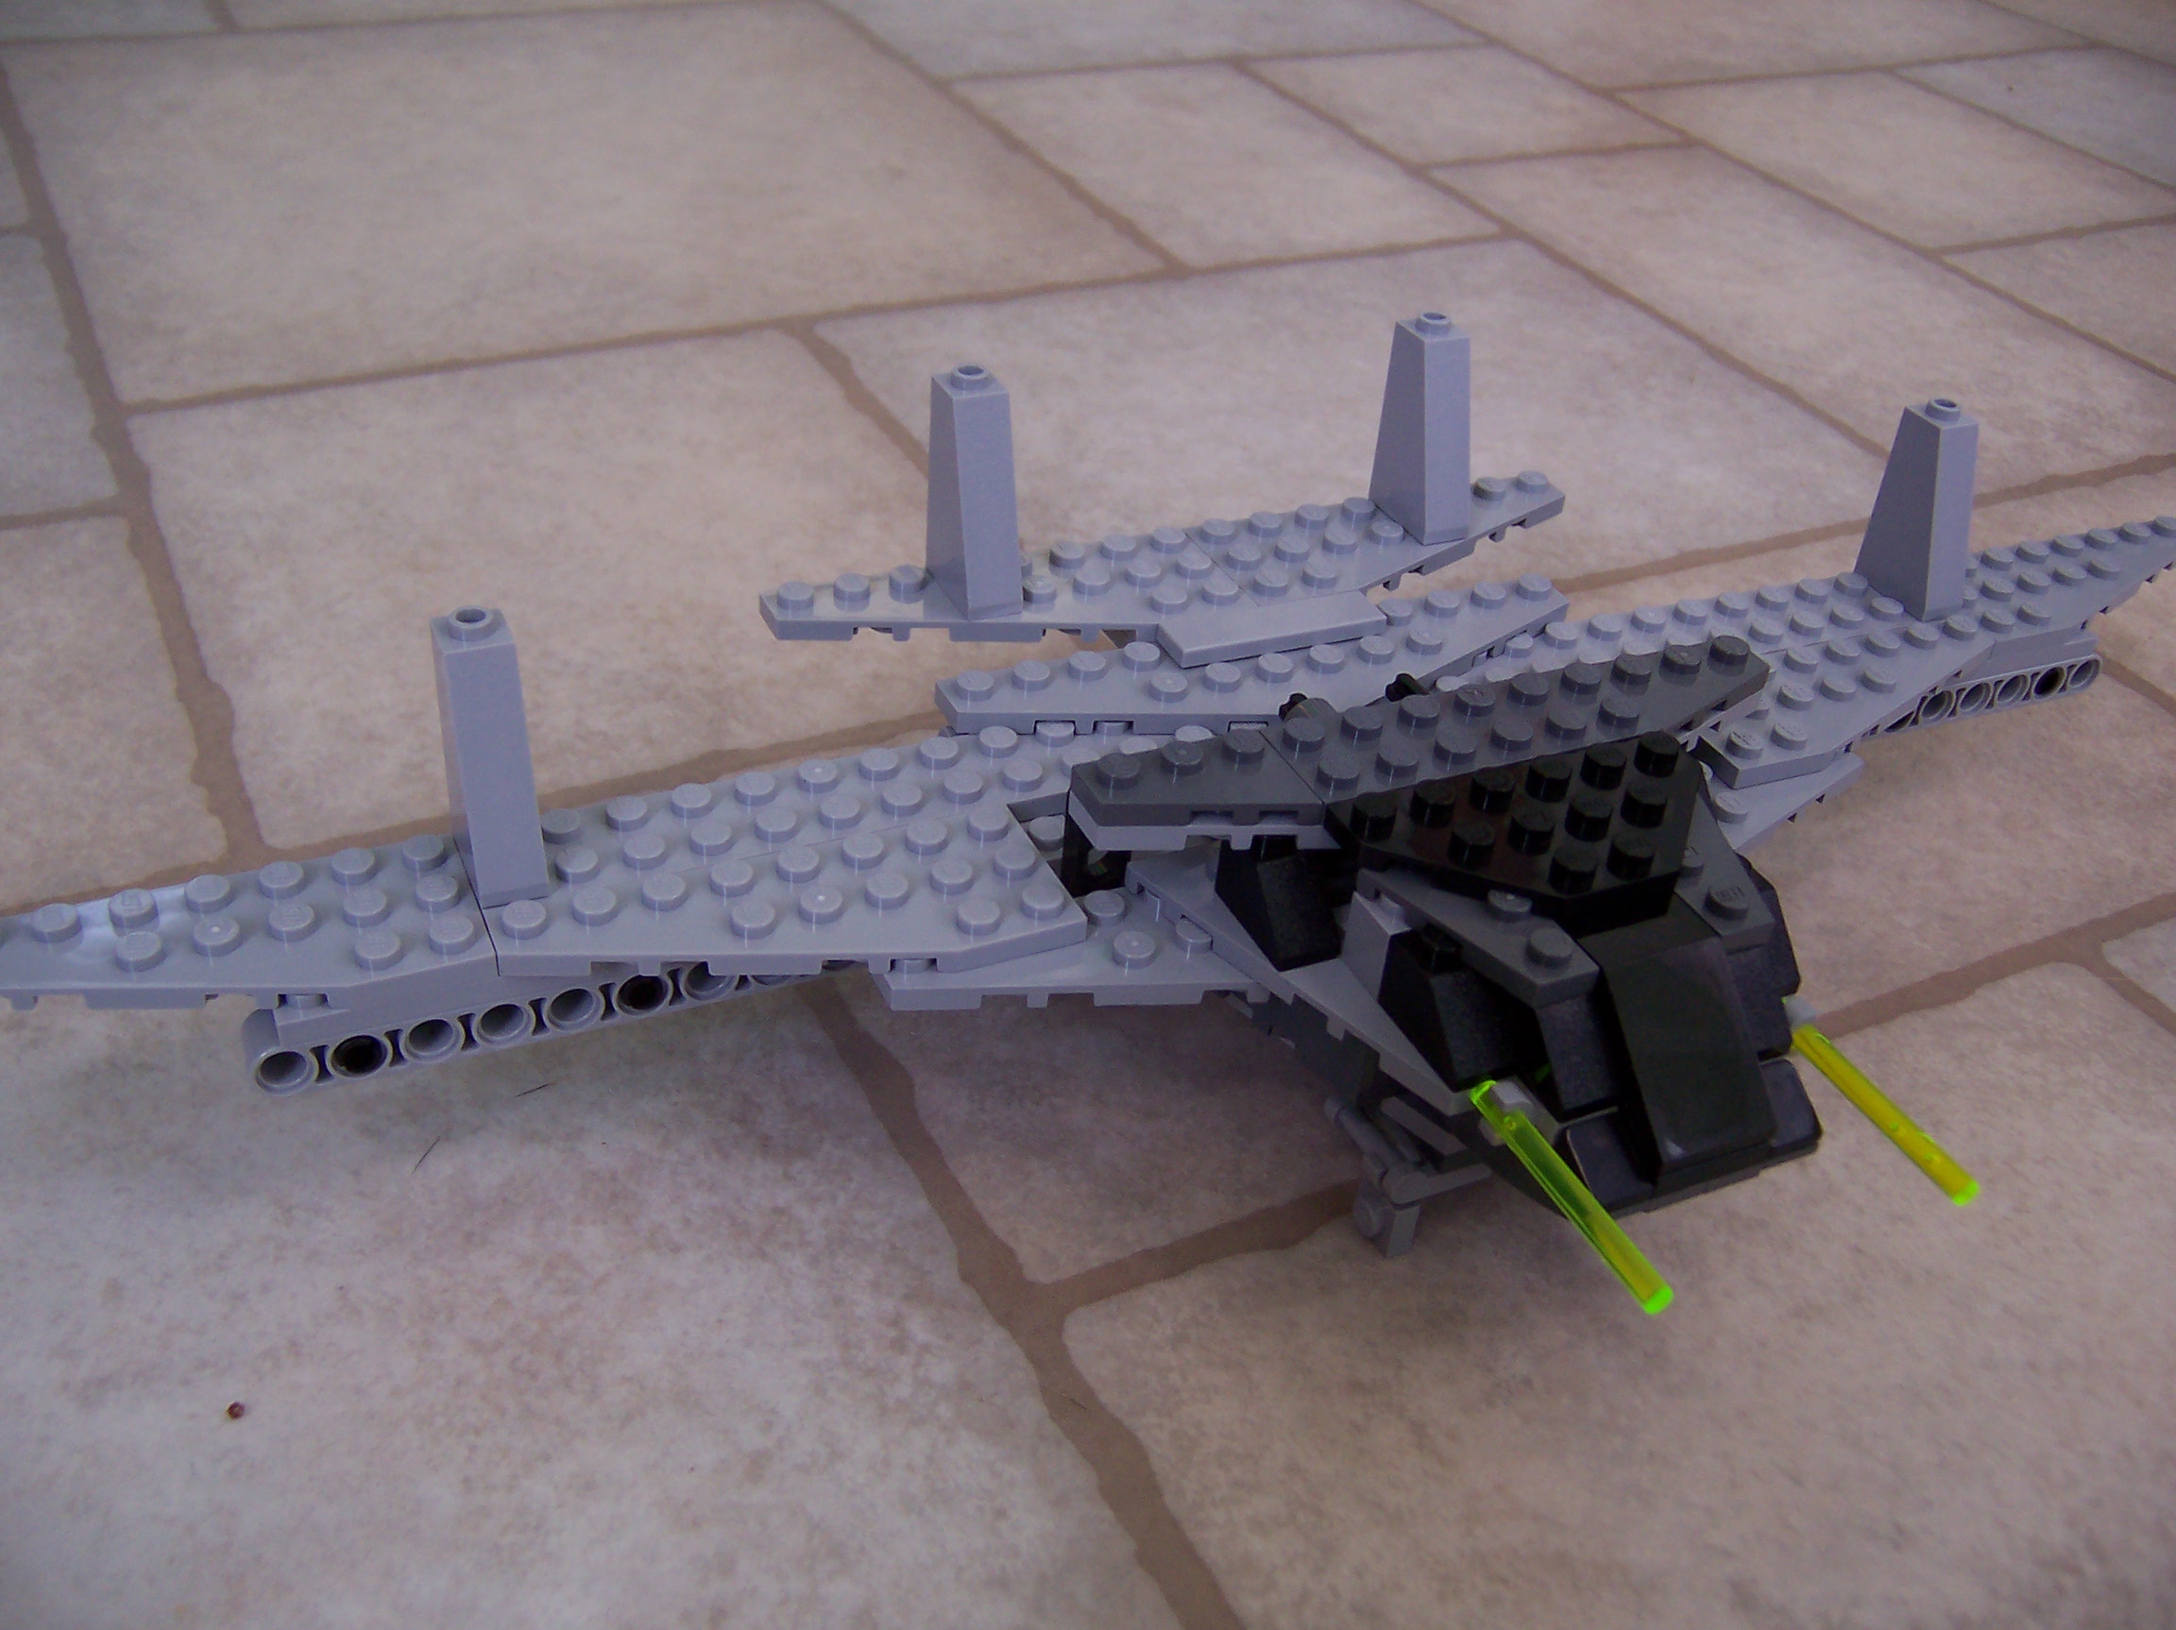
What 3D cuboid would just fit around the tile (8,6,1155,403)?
[{"bbox_3d":[-0.133,-0.161,0.520,0.231,0.010,0.220,-14,40,-25],"label":"tile"}]

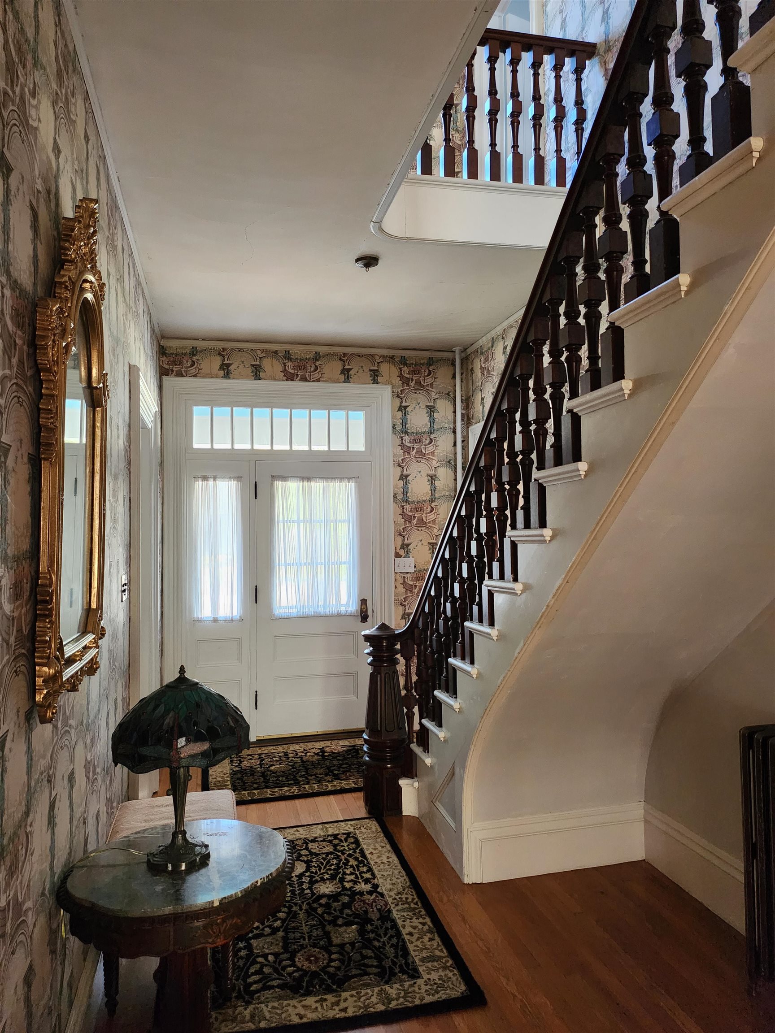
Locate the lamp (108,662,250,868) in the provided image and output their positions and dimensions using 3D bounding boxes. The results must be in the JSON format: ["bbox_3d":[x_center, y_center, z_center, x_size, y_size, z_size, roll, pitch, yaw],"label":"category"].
[{"bbox_3d":[-0.554,0.653,1.908,0.352,0.508,0.352,0,-1,-14],"label":"lamp"}]

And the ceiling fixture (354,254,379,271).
[{"bbox_3d":[-0.108,-1.353,3.858,0.128,0.070,0.128,-1,-1,0],"label":"ceiling fixture"}]

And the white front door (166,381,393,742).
[{"bbox_3d":[-0.795,0.324,5.516,1.755,2.729,0.120,0,-1,-14],"label":"white front door"}]

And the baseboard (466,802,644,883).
[{"bbox_3d":[0.786,1.504,3.321,0.899,0.271,0.025,0,-1,-14],"label":"baseboard"}]

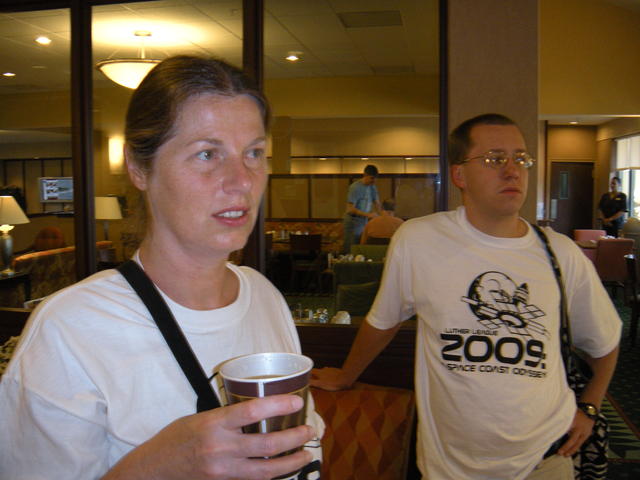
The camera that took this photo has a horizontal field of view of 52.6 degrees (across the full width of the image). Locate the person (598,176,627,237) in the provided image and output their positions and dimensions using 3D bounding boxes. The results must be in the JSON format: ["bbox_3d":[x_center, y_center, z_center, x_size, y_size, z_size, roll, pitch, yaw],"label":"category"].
[{"bbox_3d":[5.292,-0.273,11.715,0.480,1.726,0.320,4,6,38],"label":"person"}]

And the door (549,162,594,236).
[{"bbox_3d":[5.700,-0.688,14.692,0.940,2.080,0.070,1,5,9],"label":"door"}]

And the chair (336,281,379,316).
[{"bbox_3d":[0.411,0.754,4.144,0.480,0.880,0.560,-1,5,-15],"label":"chair"}]

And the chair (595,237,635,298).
[{"bbox_3d":[3.780,0.423,8.297,0.460,0.880,0.550,2,5,22],"label":"chair"}]

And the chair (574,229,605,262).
[{"bbox_3d":[4.104,0.306,9.766,0.460,0.880,0.550,1,5,18],"label":"chair"}]

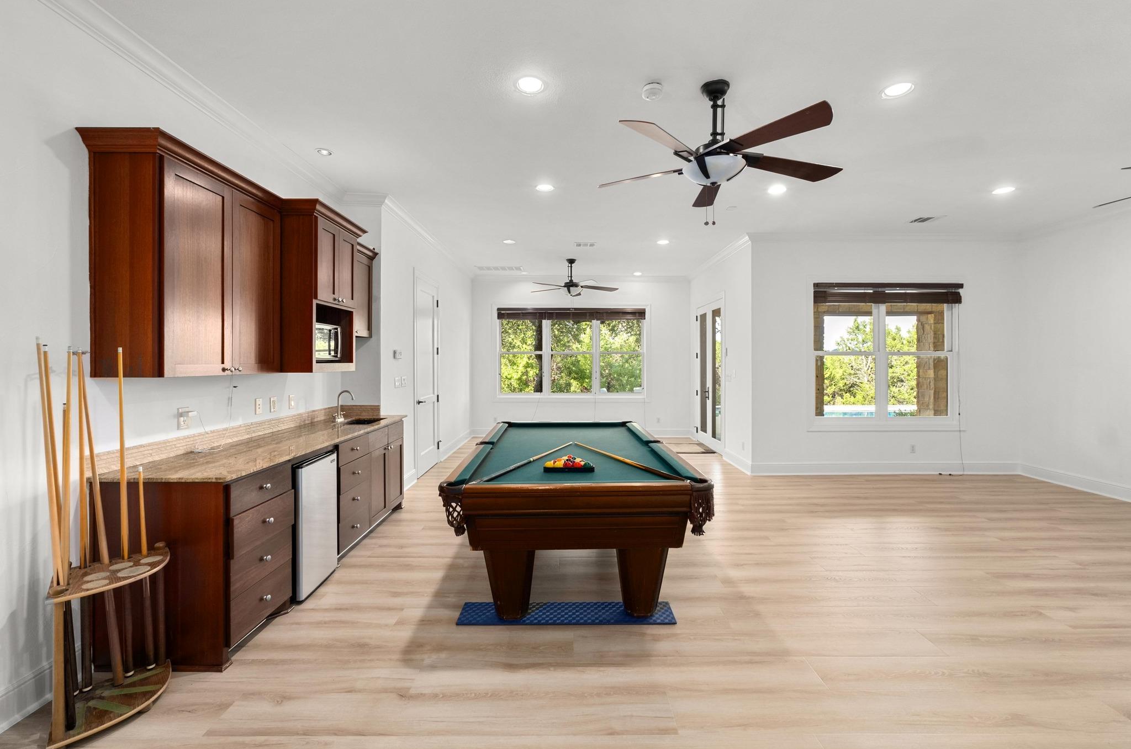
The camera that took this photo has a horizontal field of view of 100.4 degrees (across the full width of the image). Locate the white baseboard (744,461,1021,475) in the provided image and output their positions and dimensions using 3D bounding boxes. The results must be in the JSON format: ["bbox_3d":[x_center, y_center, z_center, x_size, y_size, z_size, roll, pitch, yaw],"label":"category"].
[{"bbox_3d":[4.040,1.197,5.966,3.400,0.150,0.022,0,2,0],"label":"white baseboard"}]

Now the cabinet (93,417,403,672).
[{"bbox_3d":[-1.885,0.901,3.385,0.620,0.888,2.400,0,2,0],"label":"cabinet"}]

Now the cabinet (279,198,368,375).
[{"bbox_3d":[-1.880,-0.578,3.371,0.610,1.116,0.752,0,2,0],"label":"cabinet"}]

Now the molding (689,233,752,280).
[{"bbox_3d":[2.308,-1.765,7.402,0.097,0.095,3.055,0,2,0],"label":"molding"}]

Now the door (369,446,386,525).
[{"bbox_3d":[-1.581,0.921,3.973,0.030,0.595,0.360,0,2,1],"label":"door"}]

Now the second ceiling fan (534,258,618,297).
[{"bbox_3d":[0.125,-1.519,7.385,1.420,0.587,1.470,0,2,0],"label":"second ceiling fan"}]

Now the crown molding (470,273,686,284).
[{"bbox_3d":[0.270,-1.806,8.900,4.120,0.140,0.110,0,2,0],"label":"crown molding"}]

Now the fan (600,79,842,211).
[{"bbox_3d":[0.865,-1.385,2.730,1.390,0.590,1.390,0,2,0],"label":"fan"}]

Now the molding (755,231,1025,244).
[{"bbox_3d":[4.005,-1.721,5.923,3.490,0.095,0.095,0,2,0],"label":"molding"}]

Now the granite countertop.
[{"bbox_3d":[-1.872,0.449,3.370,0.650,0.025,2.435,0,2,0],"label":"granite countertop"}]

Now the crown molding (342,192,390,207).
[{"bbox_3d":[-1.930,-1.679,4.522,0.480,0.095,0.095,0,2,0],"label":"crown molding"}]

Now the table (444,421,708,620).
[{"bbox_3d":[0.036,0.935,3.710,1.450,0.800,2.500,0,2,-1],"label":"table"}]

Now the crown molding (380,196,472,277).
[{"bbox_3d":[-1.742,-1.743,6.662,0.095,0.095,4.375,0,2,0],"label":"crown molding"}]

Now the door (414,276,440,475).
[{"bbox_3d":[-1.840,0.038,6.200,0.070,2.430,0.970,0,2,0],"label":"door"}]

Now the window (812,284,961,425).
[{"bbox_3d":[4.040,-0.256,5.920,1.860,1.790,0.130,0,2,1],"label":"window"}]

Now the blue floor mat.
[{"bbox_3d":[0.006,1.363,2.687,1.212,0.013,0.206,0,2,0],"label":"blue floor mat"}]

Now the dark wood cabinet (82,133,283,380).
[{"bbox_3d":[-2.000,-0.556,2.586,0.370,1.119,0.958,0,2,0],"label":"dark wood cabinet"}]

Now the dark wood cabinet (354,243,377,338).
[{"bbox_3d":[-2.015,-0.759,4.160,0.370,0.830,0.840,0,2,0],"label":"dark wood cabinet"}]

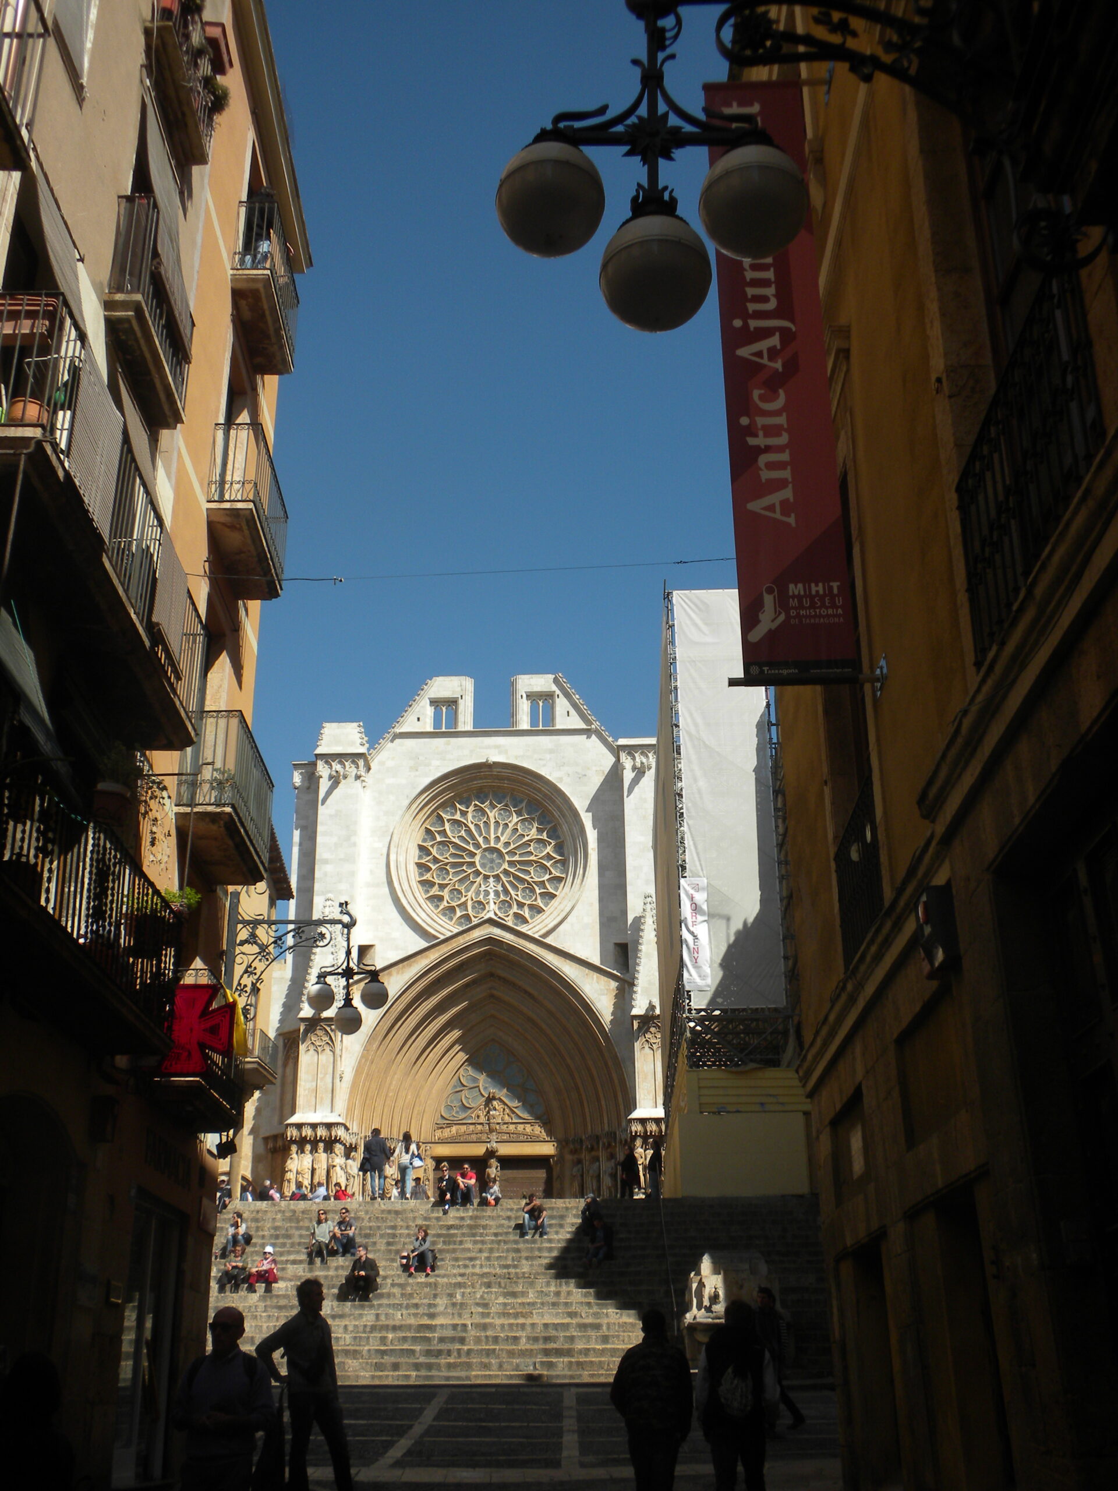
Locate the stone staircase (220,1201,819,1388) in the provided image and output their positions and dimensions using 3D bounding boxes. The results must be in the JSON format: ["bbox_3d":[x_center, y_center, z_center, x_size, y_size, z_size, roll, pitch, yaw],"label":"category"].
[{"bbox_3d":[-0.833,10.996,33.040,16.000,4.261,11.900,-1,-22,0],"label":"stone staircase"}]

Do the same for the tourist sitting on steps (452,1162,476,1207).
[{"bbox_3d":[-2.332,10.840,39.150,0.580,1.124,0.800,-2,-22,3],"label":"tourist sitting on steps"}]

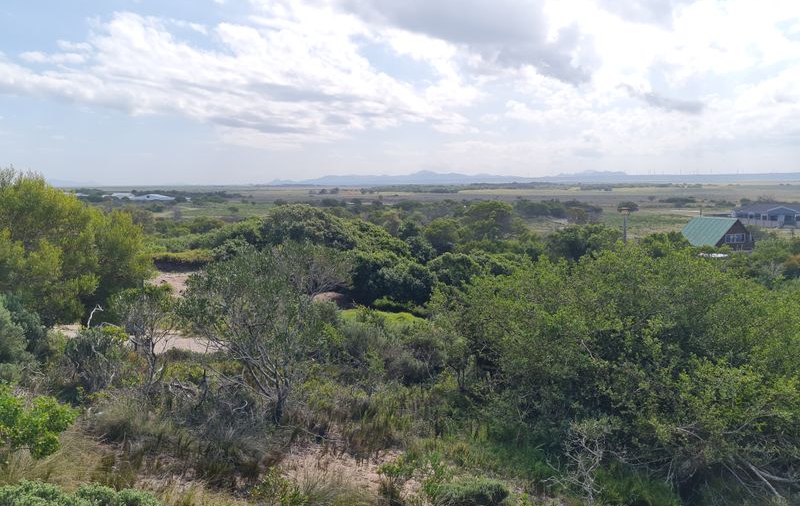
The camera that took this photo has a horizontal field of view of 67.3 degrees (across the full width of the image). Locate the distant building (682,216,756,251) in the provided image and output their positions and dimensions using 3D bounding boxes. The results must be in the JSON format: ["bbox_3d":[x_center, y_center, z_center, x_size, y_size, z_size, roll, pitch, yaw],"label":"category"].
[{"bbox_3d":[43.785,-2.525,84.192,8.300,4.800,6.900,-3,7,-25],"label":"distant building"}]

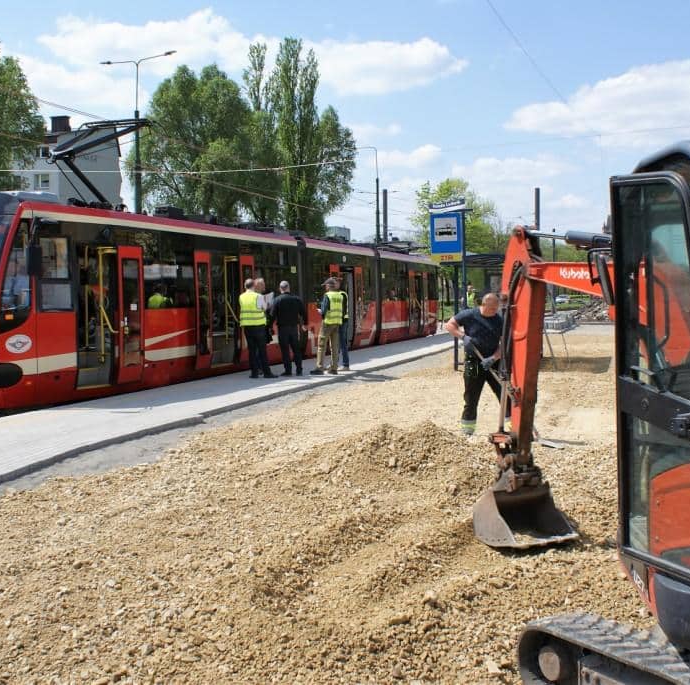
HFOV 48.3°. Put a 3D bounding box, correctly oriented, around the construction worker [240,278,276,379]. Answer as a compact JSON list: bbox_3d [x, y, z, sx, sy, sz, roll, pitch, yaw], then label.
[{"bbox_3d":[-1.601,-0.262,13.844,0.520,1.760,0.380,2,4,23],"label":"construction worker"}]

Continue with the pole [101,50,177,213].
[{"bbox_3d":[-8.214,-5.920,30.665,3.700,11.190,0.350,2,4,23],"label":"pole"}]

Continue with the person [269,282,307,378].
[{"bbox_3d":[-1.034,-0.252,14.008,0.550,1.710,0.360,-1,4,-12],"label":"person"}]

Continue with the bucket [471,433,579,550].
[{"bbox_3d":[1.220,0.991,5.329,0.520,0.650,0.550,-2,4,-27],"label":"bucket"}]

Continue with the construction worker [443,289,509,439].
[{"bbox_3d":[1.525,0.252,8.727,0.670,1.640,0.550,-2,5,-30],"label":"construction worker"}]

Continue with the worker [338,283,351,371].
[{"bbox_3d":[-0.068,-0.304,14.784,0.380,1.710,0.520,1,4,9],"label":"worker"}]

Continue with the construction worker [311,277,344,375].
[{"bbox_3d":[-0.345,-0.307,14.255,0.540,1.790,0.420,-3,5,-40],"label":"construction worker"}]

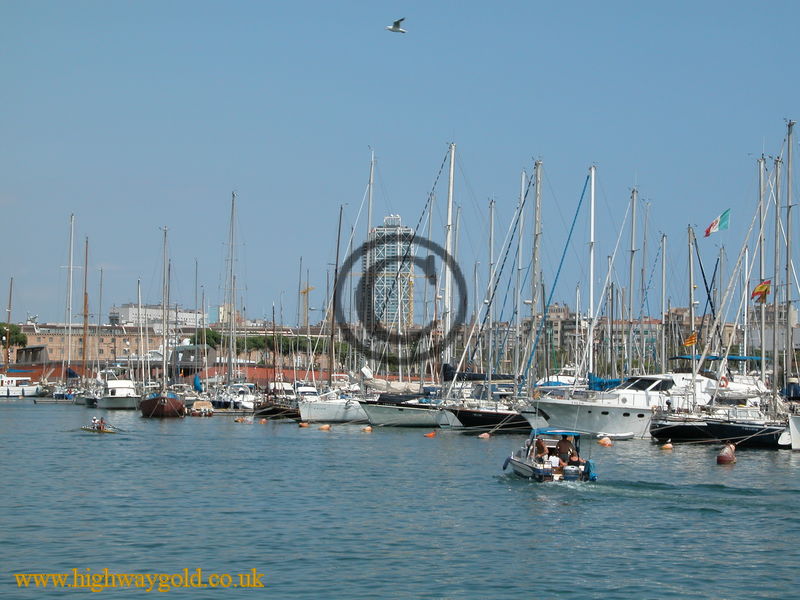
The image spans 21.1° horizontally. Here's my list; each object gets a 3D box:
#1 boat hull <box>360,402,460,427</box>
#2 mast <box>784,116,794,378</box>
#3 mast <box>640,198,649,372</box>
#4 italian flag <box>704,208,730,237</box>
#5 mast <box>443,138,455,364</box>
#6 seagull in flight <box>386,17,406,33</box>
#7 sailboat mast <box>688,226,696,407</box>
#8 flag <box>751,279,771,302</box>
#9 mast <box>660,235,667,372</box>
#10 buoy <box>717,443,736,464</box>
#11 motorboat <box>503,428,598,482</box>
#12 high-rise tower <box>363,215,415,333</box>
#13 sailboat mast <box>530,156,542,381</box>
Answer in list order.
[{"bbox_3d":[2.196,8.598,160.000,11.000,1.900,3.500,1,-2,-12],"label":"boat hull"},{"bbox_3d":[21.401,-1.894,118.000,0.250,16.000,0.250,1,-2,-12],"label":"mast"},{"bbox_3d":[19.963,-0.581,175.128,0.240,14.766,0.240,0,-2,0],"label":"mast"},{"bbox_3d":[18.022,-4.399,122.000,1.450,1.400,0.250,1,-2,-9],"label":"italian flag"},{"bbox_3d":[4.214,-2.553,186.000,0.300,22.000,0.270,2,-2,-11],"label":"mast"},{"bbox_3d":[-0.088,-6.922,54.000,0.570,0.420,1.150,0,-2,3],"label":"seagull in flight"},{"bbox_3d":[15.923,1.062,117.000,0.220,10.200,0.220,0,-2,-12],"label":"sailboat mast"},{"bbox_3d":[18.953,-0.447,113.000,1.000,1.000,0.200,1,-2,-9],"label":"flag"},{"bbox_3d":[19.047,0.859,155.065,0.230,11.044,0.230,0,-2,0],"label":"mast"},{"bbox_3d":[14.244,6.686,93.623,0.820,0.980,0.820,0,-2,0],"label":"buoy"},{"bbox_3d":[5.490,5.781,80.547,2.050,2.000,5.100,1,-2,-26],"label":"motorboat"},{"bbox_3d":[-10.833,-2.315,1990.000,36.000,154.000,36.000,1,-2,-18],"label":"high-rise tower"},{"bbox_3d":[9.359,-1.213,149.000,0.280,17.000,0.280,2,-2,-12],"label":"sailboat mast"}]

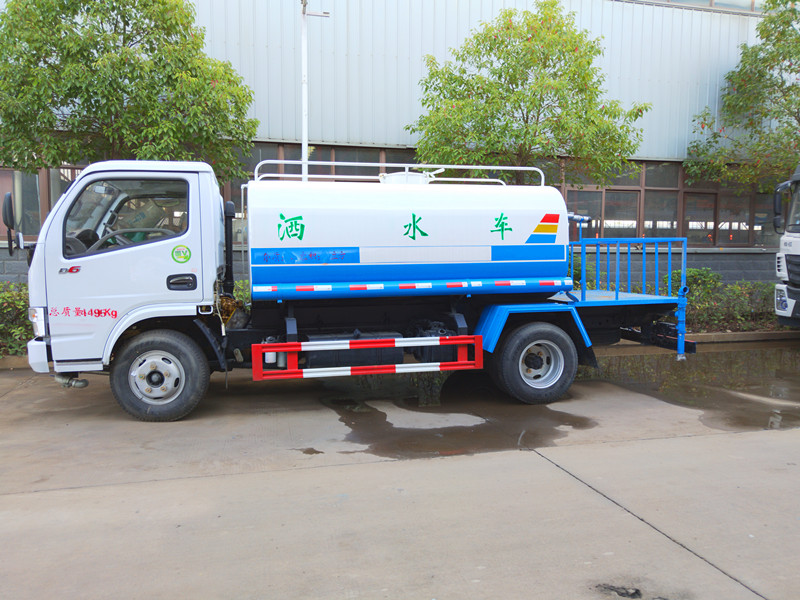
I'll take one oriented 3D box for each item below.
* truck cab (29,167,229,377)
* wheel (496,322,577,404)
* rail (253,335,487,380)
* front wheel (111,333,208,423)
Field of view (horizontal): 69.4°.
[{"bbox_3d":[-2.405,-0.334,5.380,1.530,1.670,1.880,-1,4,-13],"label":"truck cab"},{"bbox_3d":[1.275,0.580,5.357,0.765,0.765,0.230,-1,4,-13],"label":"wheel"},{"bbox_3d":[-0.255,0.494,4.983,2.000,0.320,0.070,-1,4,-13],"label":"rail"},{"bbox_3d":[-1.981,0.616,4.755,0.765,0.765,0.220,-1,4,-13],"label":"front wheel"}]

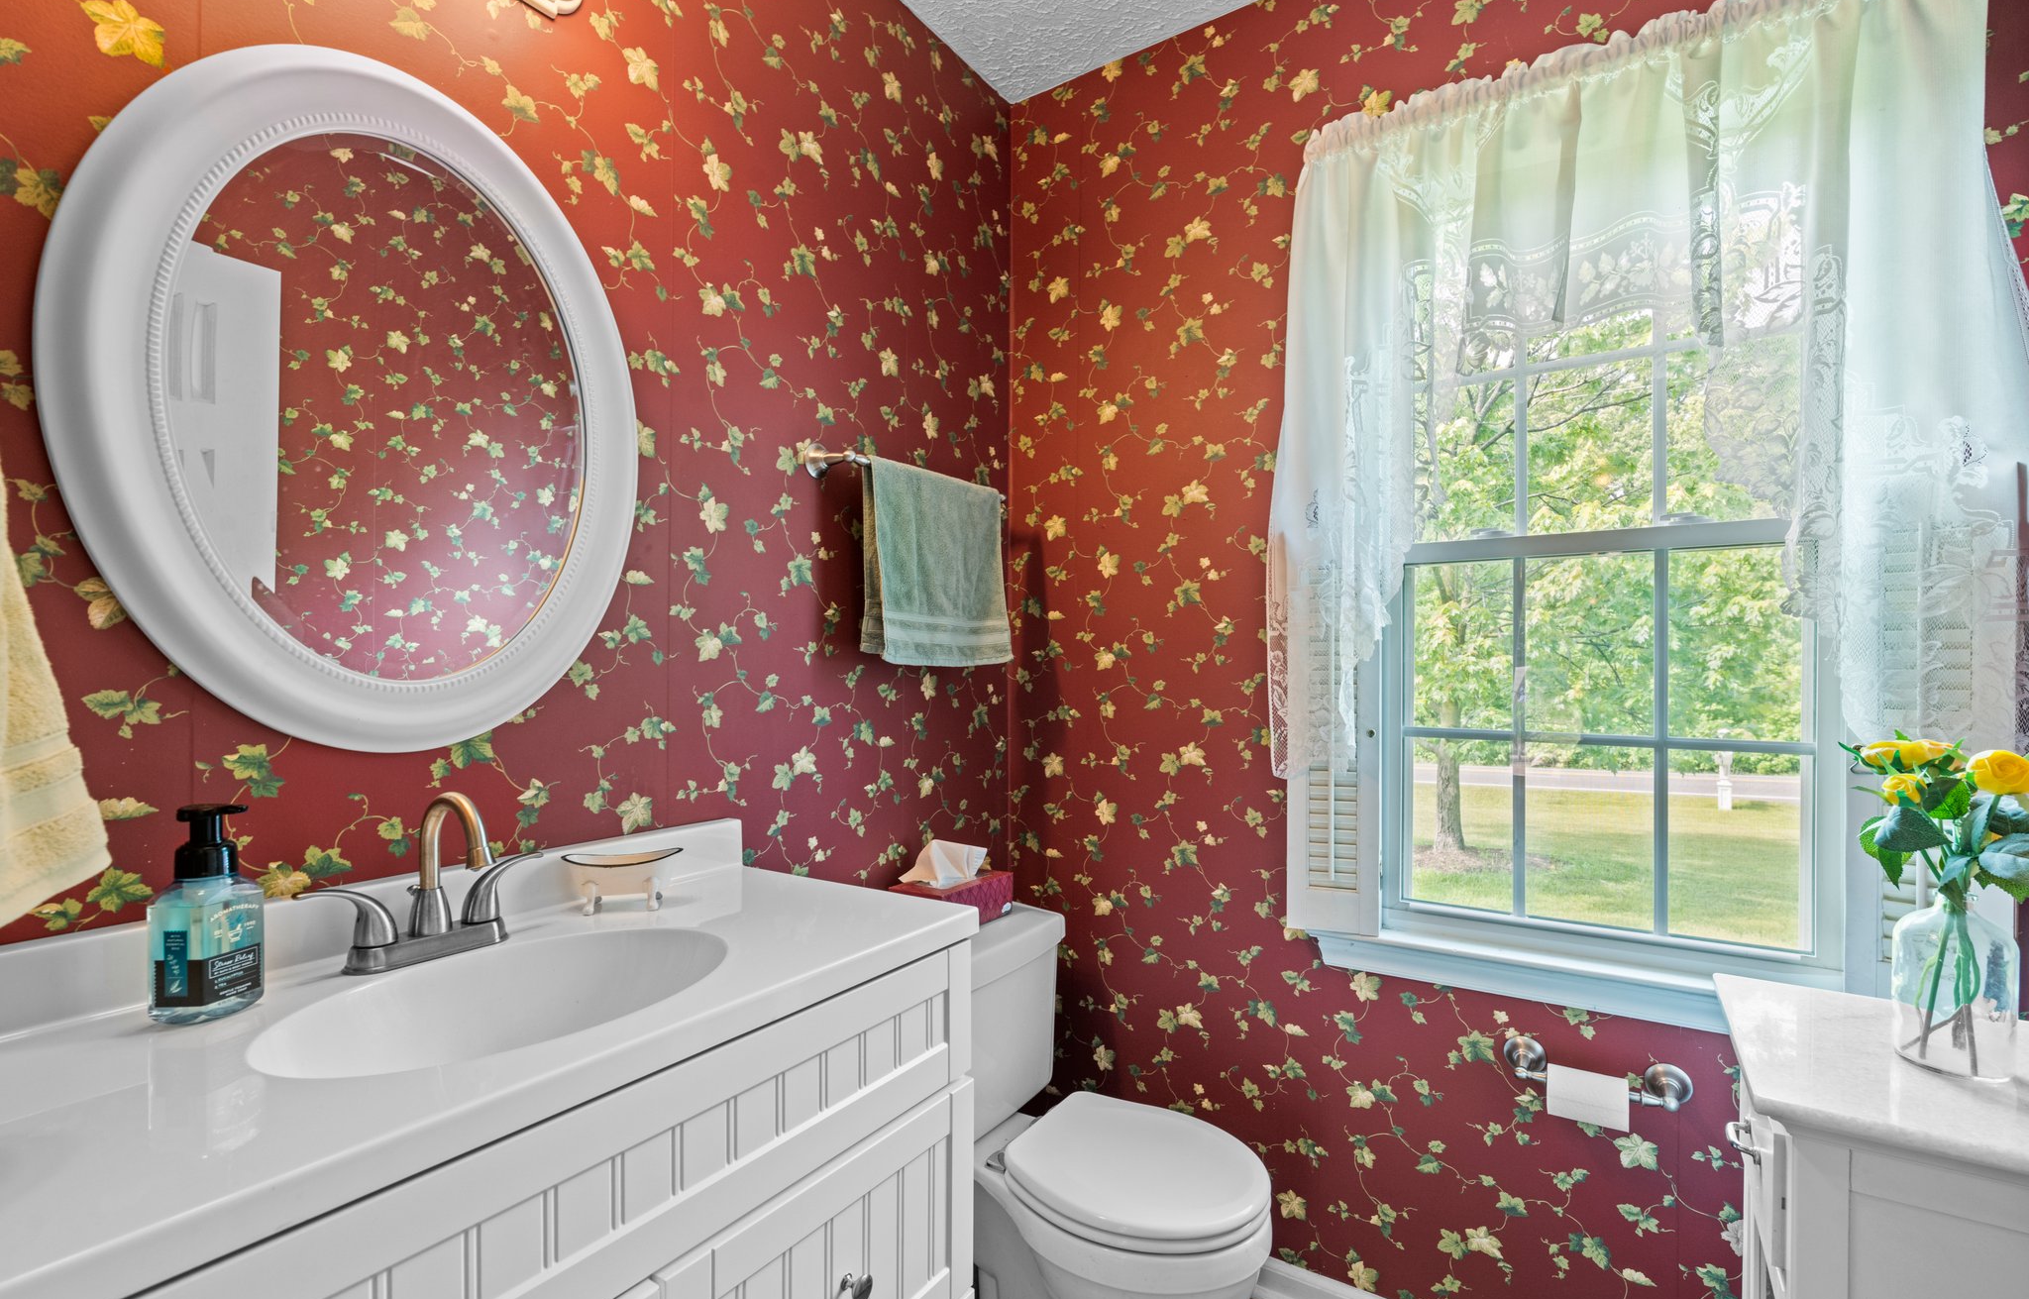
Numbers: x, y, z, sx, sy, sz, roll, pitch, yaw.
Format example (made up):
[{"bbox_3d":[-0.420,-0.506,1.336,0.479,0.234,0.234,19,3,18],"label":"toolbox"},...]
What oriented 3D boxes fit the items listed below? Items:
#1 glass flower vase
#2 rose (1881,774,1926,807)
[{"bbox_3d":[1.038,0.364,0.936,0.094,0.182,0.094,-1,-2,34],"label":"glass flower vase"},{"bbox_3d":[1.004,0.160,0.955,0.037,0.037,0.037,1,-18,-42],"label":"rose"}]

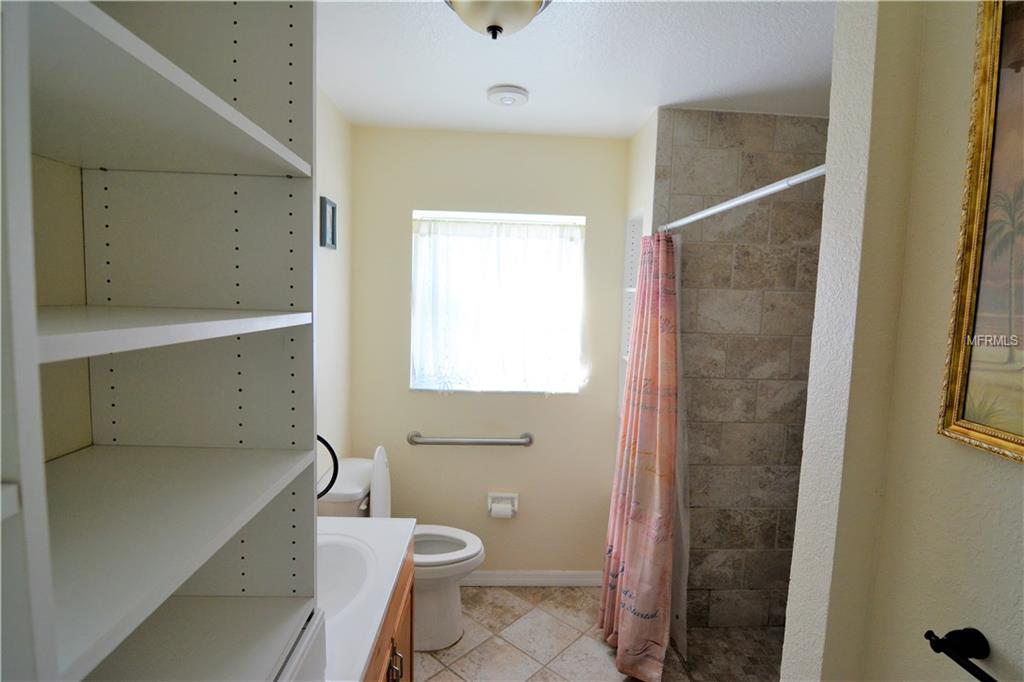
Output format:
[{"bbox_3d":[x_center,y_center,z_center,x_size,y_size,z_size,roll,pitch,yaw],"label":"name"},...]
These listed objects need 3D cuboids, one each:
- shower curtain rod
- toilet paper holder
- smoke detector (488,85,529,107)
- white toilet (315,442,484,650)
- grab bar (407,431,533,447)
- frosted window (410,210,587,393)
[{"bbox_3d":[0.683,-0.440,1.678,0.026,0.026,1.180,2,5,-3],"label":"shower curtain rod"},{"bbox_3d":[-0.048,0.908,2.783,0.165,0.140,0.100,2,5,-3],"label":"toilet paper holder"},{"bbox_3d":[-0.016,-1.008,2.131,0.166,0.042,0.166,2,5,-3],"label":"smoke detector"},{"bbox_3d":[-0.485,0.952,2.422,0.710,0.890,0.440,2,5,-3],"label":"white toilet"},{"bbox_3d":[-0.222,0.536,2.741,0.680,0.075,0.073,2,5,-3],"label":"grab bar"},{"bbox_3d":[-0.068,-0.202,2.750,0.920,0.940,0.090,2,5,-3],"label":"frosted window"}]

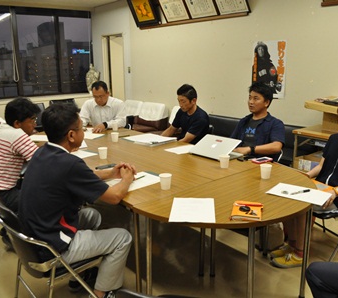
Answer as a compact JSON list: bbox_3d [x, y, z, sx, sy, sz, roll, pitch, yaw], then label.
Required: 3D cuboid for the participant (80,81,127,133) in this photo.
[{"bbox_3d":[-0.780,-0.166,4.014,0.560,1.240,0.680,-1,13,-4],"label":"participant"}]

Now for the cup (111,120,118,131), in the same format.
[{"bbox_3d":[-0.616,-0.246,3.825,0.070,0.080,0.070,0,13,0],"label":"cup"}]

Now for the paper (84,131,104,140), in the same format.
[{"bbox_3d":[-0.826,-0.135,3.504,0.210,0.004,0.297,4,13,15],"label":"paper"}]

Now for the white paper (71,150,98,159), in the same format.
[{"bbox_3d":[-0.754,0.041,2.729,0.297,0.004,0.210,11,16,38],"label":"white paper"}]

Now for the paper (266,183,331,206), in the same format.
[{"bbox_3d":[0.716,0.246,1.843,0.297,0.004,0.210,11,16,39],"label":"paper"}]

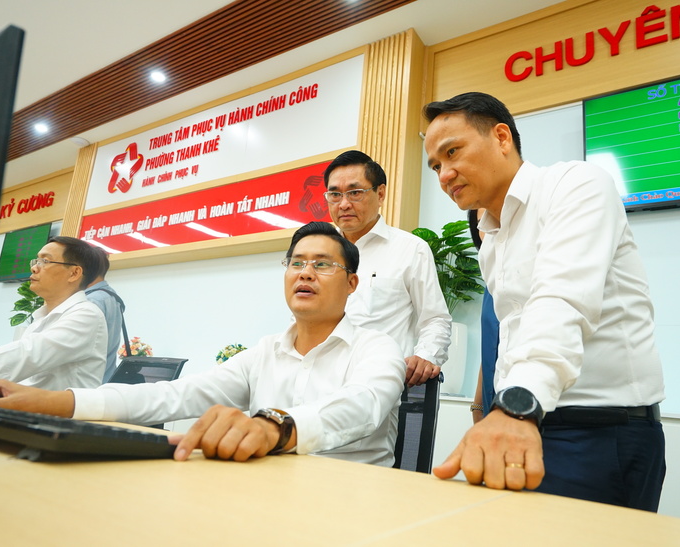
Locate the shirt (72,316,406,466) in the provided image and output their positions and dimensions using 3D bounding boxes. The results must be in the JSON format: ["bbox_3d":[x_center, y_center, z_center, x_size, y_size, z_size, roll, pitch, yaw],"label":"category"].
[{"bbox_3d":[-0.156,0.317,0.985,0.520,0.500,0.600,-4,-15,33],"label":"shirt"}]

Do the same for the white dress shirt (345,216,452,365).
[{"bbox_3d":[0.082,0.145,1.504,0.520,0.640,0.340,0,-14,19],"label":"white dress shirt"}]

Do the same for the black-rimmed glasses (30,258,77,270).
[{"bbox_3d":[-0.911,-0.026,1.620,0.138,0.042,0.142,-7,-14,41],"label":"black-rimmed glasses"}]

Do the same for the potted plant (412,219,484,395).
[{"bbox_3d":[0.522,0.162,2.391,0.450,0.840,0.450,-4,-15,33],"label":"potted plant"}]

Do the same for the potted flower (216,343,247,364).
[{"bbox_3d":[-0.641,0.529,3.016,0.200,0.230,0.200,-4,-15,33],"label":"potted flower"}]

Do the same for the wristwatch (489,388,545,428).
[{"bbox_3d":[0.206,0.168,0.593,0.063,0.048,0.054,14,-52,22],"label":"wristwatch"}]

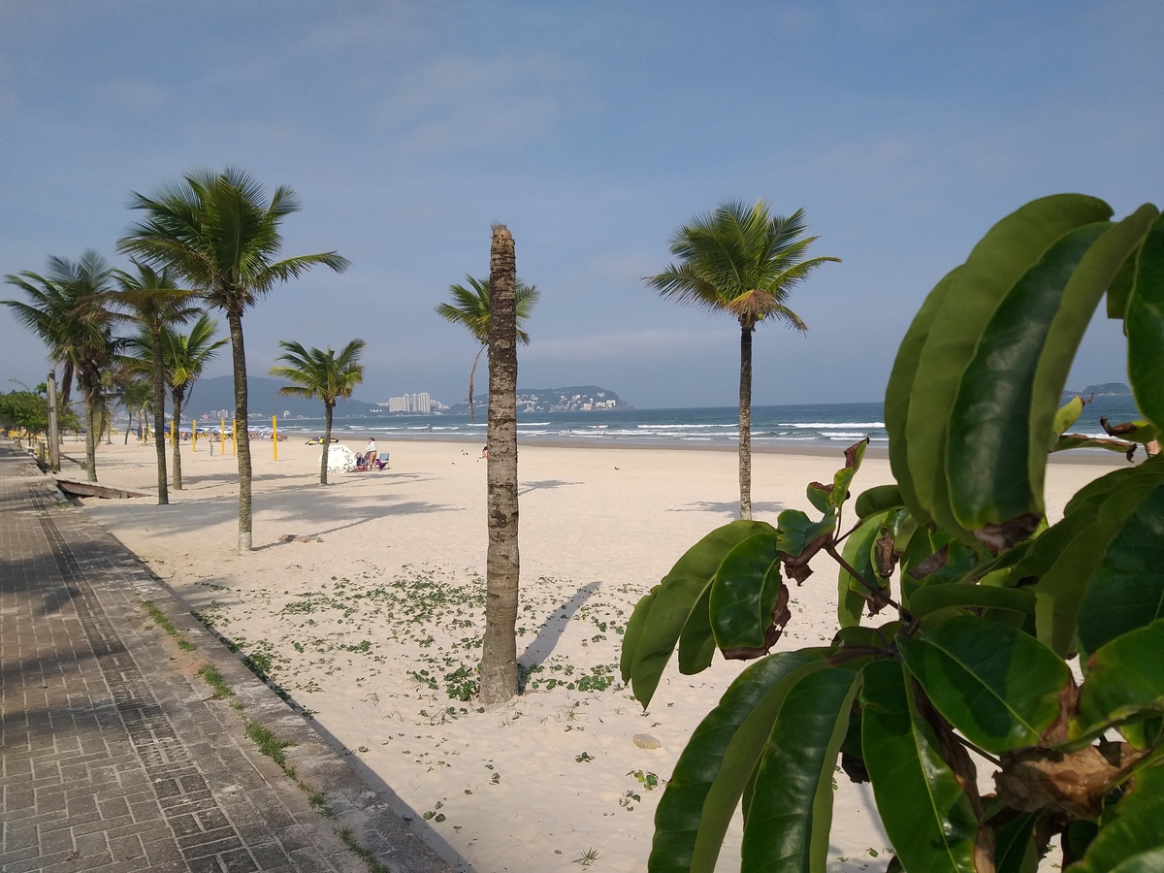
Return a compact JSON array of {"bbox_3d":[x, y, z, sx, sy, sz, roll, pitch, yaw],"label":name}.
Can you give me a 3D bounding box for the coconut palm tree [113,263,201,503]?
[{"bbox_3d":[-11.802,-1.466,24.257,3.300,6.640,3.200,-3,2,-26],"label":"coconut palm tree"}]

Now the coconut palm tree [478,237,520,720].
[{"bbox_3d":[-0.615,0.222,6.559,0.300,3.580,0.300,-2,2,-5],"label":"coconut palm tree"}]

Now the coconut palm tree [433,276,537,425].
[{"bbox_3d":[-2.509,-1.270,23.871,3.000,6.200,2.900,-2,2,-6],"label":"coconut palm tree"}]

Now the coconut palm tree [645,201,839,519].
[{"bbox_3d":[2.872,-1.101,15.377,3.500,6.060,3.400,-1,2,11],"label":"coconut palm tree"}]

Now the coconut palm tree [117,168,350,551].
[{"bbox_3d":[-5.842,-1.298,14.863,3.900,6.470,3.600,-2,2,-21],"label":"coconut palm tree"}]

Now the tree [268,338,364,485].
[{"bbox_3d":[-9.394,-0.866,31.480,3.500,5.130,3.400,-2,2,-17],"label":"tree"}]

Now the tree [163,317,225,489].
[{"bbox_3d":[-13.744,-1.173,29.766,3.600,5.920,3.500,-3,2,-25],"label":"tree"}]

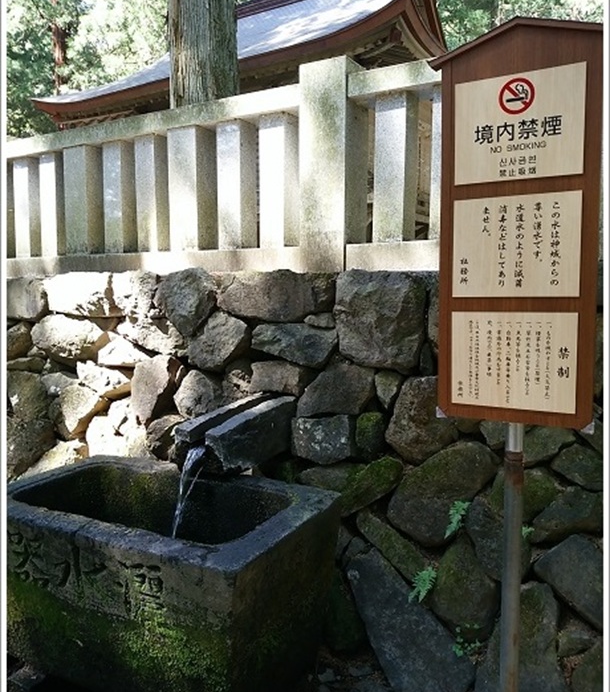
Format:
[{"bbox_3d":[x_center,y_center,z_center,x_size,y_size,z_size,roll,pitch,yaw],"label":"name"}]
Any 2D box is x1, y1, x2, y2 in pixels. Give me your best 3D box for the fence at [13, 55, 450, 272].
[{"bbox_3d":[-0.570,-0.819,3.151,2.807,0.915,0.200,2,5,29],"label":"fence"}]

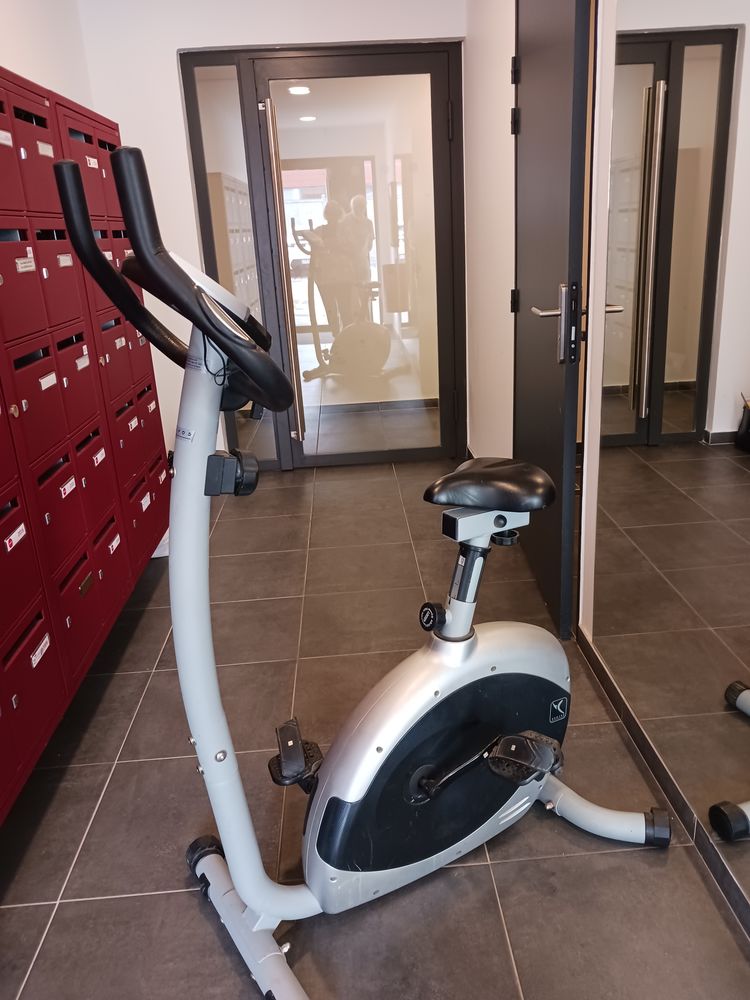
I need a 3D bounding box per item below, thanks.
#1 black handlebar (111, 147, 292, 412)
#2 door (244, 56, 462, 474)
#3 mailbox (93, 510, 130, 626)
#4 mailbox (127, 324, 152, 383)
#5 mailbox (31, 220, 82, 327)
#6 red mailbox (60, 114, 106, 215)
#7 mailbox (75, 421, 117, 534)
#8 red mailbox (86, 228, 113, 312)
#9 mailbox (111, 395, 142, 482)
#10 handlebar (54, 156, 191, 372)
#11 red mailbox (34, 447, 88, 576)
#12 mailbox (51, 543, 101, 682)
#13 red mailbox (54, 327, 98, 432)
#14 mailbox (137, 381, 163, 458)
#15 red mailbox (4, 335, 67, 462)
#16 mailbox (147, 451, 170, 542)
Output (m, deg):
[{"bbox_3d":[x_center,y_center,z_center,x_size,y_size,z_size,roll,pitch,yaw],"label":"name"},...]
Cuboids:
[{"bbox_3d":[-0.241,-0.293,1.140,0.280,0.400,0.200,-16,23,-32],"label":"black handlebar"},{"bbox_3d":[-0.054,-1.201,4.168,1.025,2.090,0.080,-4,19,-1],"label":"door"},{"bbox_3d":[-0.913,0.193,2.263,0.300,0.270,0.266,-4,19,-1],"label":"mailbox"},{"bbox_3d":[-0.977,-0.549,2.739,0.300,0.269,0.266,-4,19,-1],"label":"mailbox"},{"bbox_3d":[-0.984,-0.589,2.038,0.310,0.266,0.276,-4,19,-1],"label":"mailbox"},{"bbox_3d":[-1.018,-0.980,2.334,0.310,0.268,0.287,-4,19,-1],"label":"red mailbox"},{"bbox_3d":[-0.951,-0.069,2.215,0.310,0.277,0.277,-4,19,-1],"label":"mailbox"},{"bbox_3d":[-1.002,-0.722,2.420,0.310,0.267,0.282,-4,19,-1],"label":"red mailbox"},{"bbox_3d":[-0.969,-0.203,2.594,0.310,0.277,0.293,-4,19,-1],"label":"mailbox"},{"bbox_3d":[-0.389,-0.362,1.220,0.180,0.343,0.150,-15,22,-29],"label":"handlebar"},{"bbox_3d":[-0.939,0.021,1.954,0.310,0.276,0.276,-4,19,-1],"label":"red mailbox"},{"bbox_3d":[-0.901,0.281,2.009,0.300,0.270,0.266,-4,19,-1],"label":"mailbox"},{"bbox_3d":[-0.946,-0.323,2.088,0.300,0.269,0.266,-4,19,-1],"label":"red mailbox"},{"bbox_3d":[-0.982,-0.294,2.865,0.310,0.282,0.280,-4,19,-1],"label":"mailbox"},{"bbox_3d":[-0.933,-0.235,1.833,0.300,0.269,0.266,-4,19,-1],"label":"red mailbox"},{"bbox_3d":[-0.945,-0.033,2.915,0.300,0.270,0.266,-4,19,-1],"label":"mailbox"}]

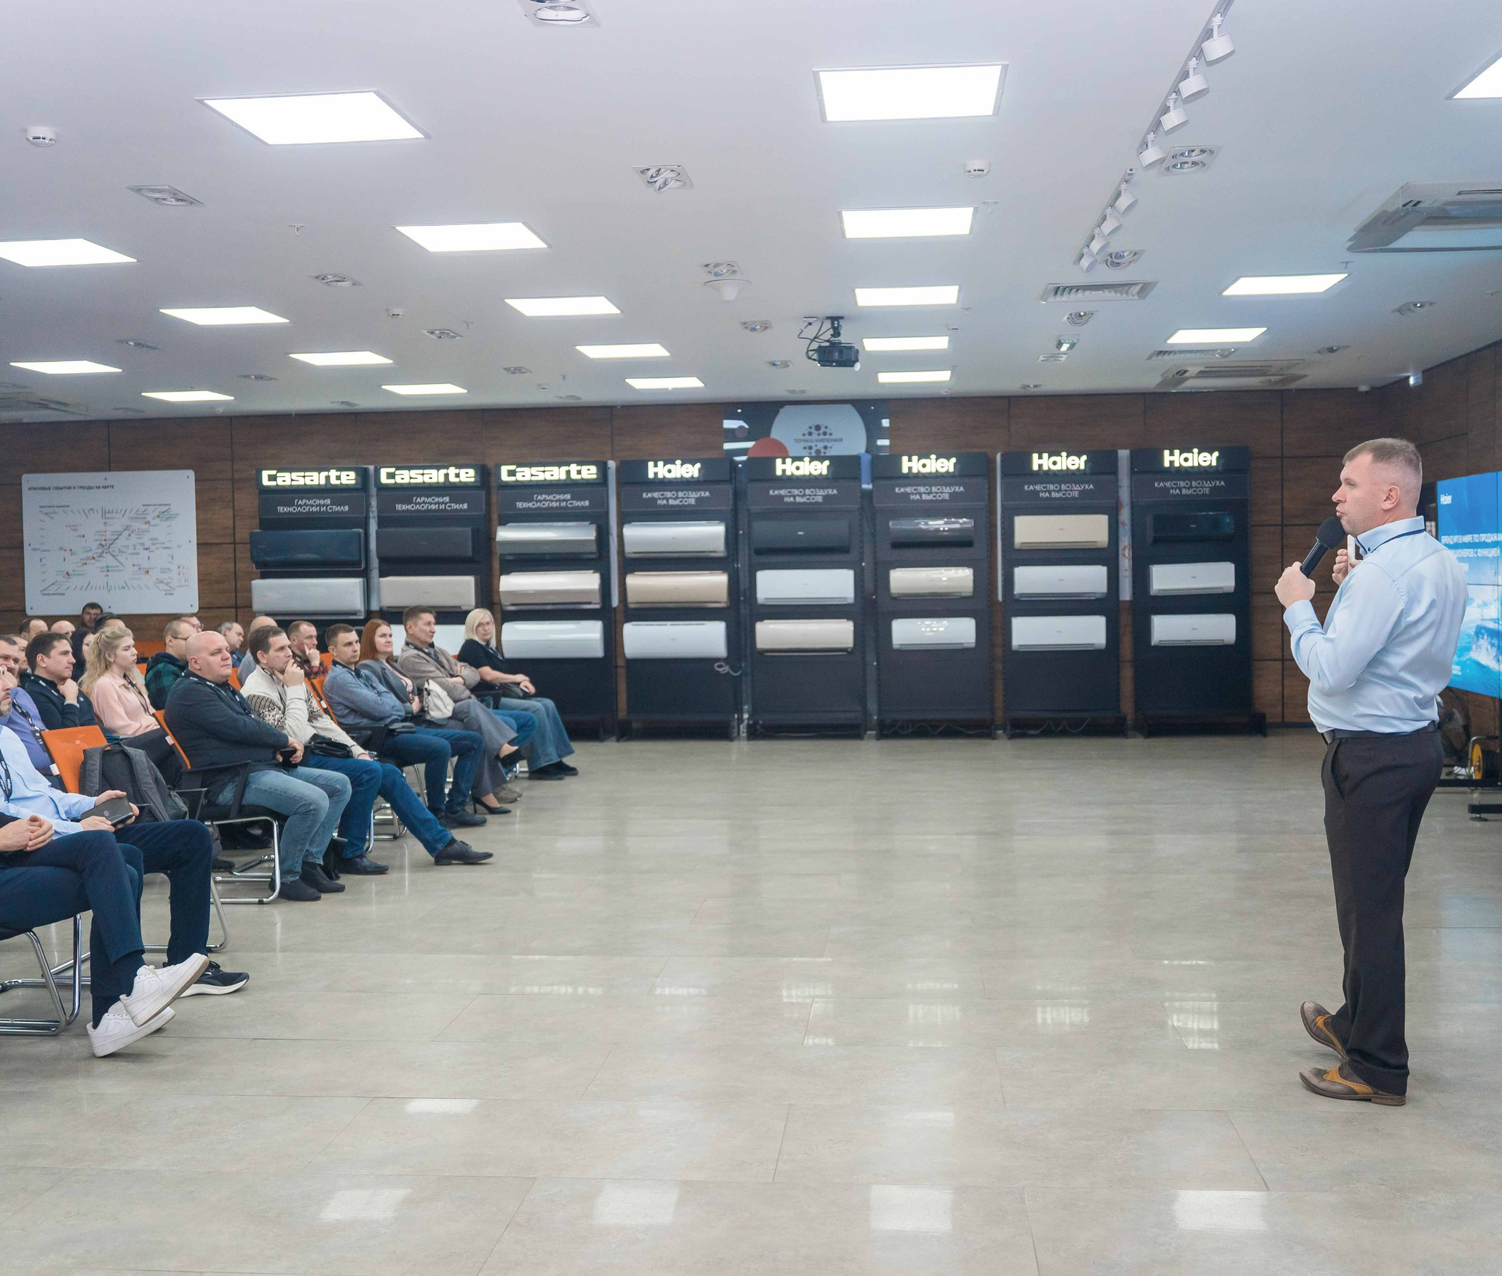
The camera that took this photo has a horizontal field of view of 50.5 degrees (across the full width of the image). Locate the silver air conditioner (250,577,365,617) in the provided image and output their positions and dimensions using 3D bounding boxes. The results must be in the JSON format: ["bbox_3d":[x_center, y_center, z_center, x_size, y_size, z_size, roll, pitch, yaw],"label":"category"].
[{"bbox_3d":[-4.147,-0.375,14.953,1.000,0.345,0.210,-1,2,5],"label":"silver air conditioner"}]

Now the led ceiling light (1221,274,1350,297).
[{"bbox_3d":[3.017,-2.007,9.049,0.590,0.030,0.590,-1,2,6],"label":"led ceiling light"}]

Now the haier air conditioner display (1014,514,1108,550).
[{"bbox_3d":[2.666,-0.903,13.679,0.790,0.280,0.200,0,2,7],"label":"haier air conditioner display"}]

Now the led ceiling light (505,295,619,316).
[{"bbox_3d":[-1.103,-1.968,9.445,0.590,0.040,0.580,-1,2,6],"label":"led ceiling light"}]

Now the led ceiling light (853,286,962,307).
[{"bbox_3d":[0.895,-1.959,9.149,0.595,0.030,0.595,-1,2,6],"label":"led ceiling light"}]

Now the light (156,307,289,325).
[{"bbox_3d":[-3.153,-1.943,9.592,0.590,0.040,0.580,-1,2,6],"label":"light"}]

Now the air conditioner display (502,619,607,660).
[{"bbox_3d":[-1.772,0.014,14.511,0.935,0.330,0.220,-1,2,6],"label":"air conditioner display"}]

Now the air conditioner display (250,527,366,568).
[{"bbox_3d":[-4.077,-0.818,14.667,1.030,0.355,0.240,-1,2,6],"label":"air conditioner display"}]

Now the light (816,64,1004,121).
[{"bbox_3d":[0.514,-1.758,5.146,0.595,0.030,0.595,0,2,5],"label":"light"}]

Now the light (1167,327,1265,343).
[{"bbox_3d":[3.199,-2.088,10.987,0.590,0.030,0.590,-1,2,6],"label":"light"}]

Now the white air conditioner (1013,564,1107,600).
[{"bbox_3d":[2.777,-0.496,14.293,0.808,0.294,0.200,-1,2,5],"label":"white air conditioner"}]

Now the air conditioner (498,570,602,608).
[{"bbox_3d":[-1.787,-0.424,14.188,0.877,0.320,0.222,-1,2,6],"label":"air conditioner"}]

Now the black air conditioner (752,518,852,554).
[{"bbox_3d":[0.448,-0.893,14.179,0.865,0.300,0.200,-1,2,6],"label":"black air conditioner"}]

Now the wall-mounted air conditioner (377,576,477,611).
[{"bbox_3d":[-2.912,-0.398,14.357,0.871,0.303,0.200,0,2,7],"label":"wall-mounted air conditioner"}]

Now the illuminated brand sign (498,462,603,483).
[{"bbox_3d":[-1.825,-1.498,14.521,0.885,0.155,0.060,-1,2,6],"label":"illuminated brand sign"}]

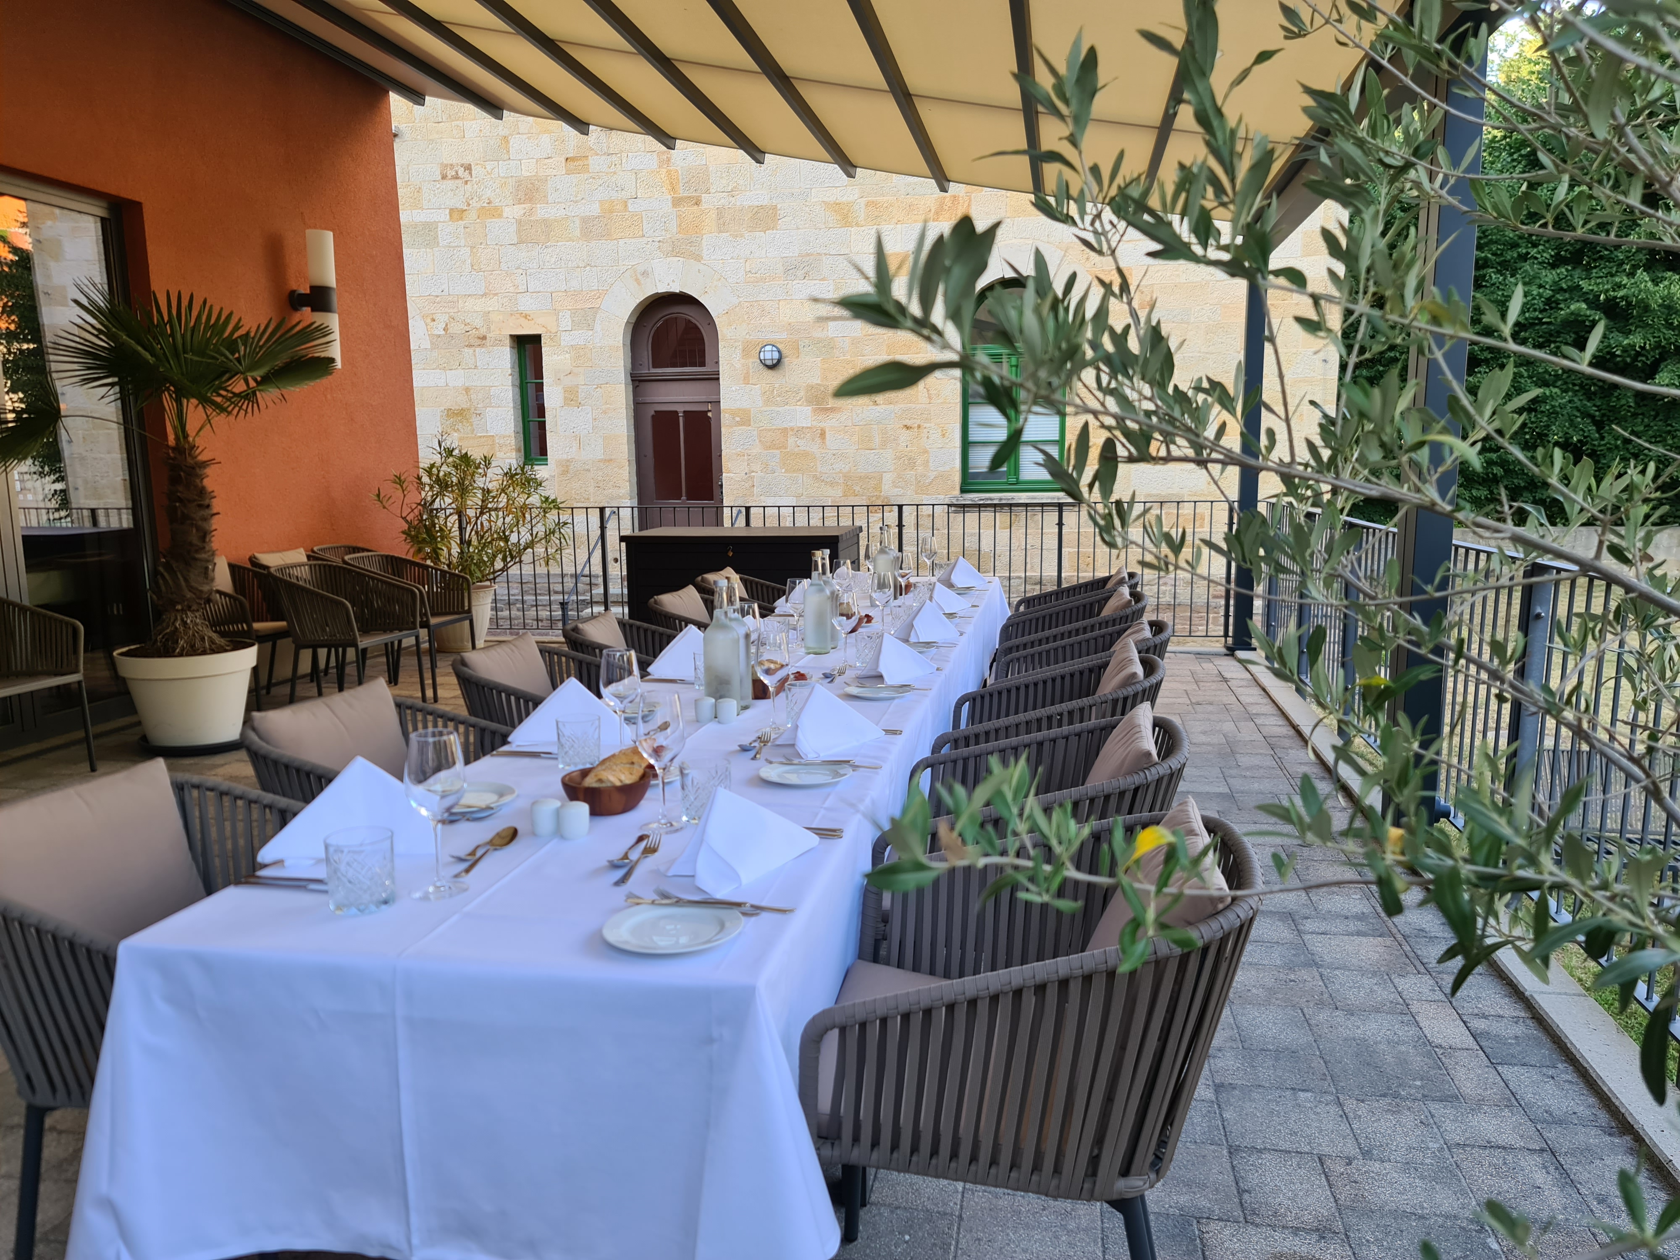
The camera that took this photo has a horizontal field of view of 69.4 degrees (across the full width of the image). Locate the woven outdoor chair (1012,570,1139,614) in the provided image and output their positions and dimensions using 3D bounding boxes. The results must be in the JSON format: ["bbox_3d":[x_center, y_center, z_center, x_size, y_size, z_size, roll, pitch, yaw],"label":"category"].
[{"bbox_3d":[1.046,0.146,5.504,0.625,0.800,0.600,1,8,11],"label":"woven outdoor chair"}]

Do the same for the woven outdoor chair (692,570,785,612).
[{"bbox_3d":[-0.362,0.142,5.610,0.596,0.823,0.563,1,8,11],"label":"woven outdoor chair"}]

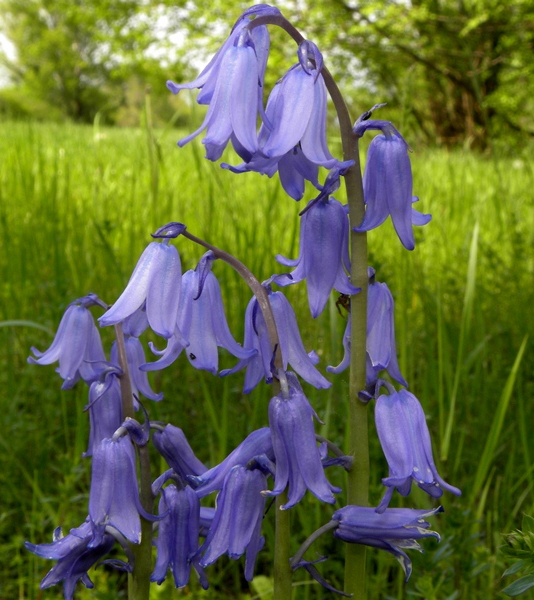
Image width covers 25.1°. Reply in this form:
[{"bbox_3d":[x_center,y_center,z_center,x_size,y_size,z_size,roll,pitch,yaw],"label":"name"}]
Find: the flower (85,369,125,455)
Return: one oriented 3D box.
[{"bbox_3d":[-0.035,0.026,0.268,0.013,0.022,0.013,-1,9,0],"label":"flower"}]

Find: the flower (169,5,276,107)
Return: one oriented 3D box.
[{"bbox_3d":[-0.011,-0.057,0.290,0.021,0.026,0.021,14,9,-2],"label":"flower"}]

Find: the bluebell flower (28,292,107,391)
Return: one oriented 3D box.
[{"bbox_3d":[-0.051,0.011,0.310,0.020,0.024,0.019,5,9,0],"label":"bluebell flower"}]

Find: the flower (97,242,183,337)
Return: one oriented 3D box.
[{"bbox_3d":[-0.029,-0.002,0.272,0.017,0.022,0.016,12,9,-2],"label":"flower"}]

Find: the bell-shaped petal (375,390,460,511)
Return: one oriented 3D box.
[{"bbox_3d":[0.032,0.032,0.262,0.016,0.025,0.016,-11,9,0],"label":"bell-shaped petal"}]

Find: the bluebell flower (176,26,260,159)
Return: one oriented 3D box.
[{"bbox_3d":[-0.011,-0.047,0.276,0.017,0.029,0.016,9,9,-1],"label":"bluebell flower"}]

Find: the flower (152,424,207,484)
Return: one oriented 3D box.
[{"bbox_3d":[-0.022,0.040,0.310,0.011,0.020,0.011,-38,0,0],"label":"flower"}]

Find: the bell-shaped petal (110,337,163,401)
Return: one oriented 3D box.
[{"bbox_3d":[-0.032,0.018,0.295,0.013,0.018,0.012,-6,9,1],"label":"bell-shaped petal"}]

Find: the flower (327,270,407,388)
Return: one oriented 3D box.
[{"bbox_3d":[0.023,0.007,0.276,0.017,0.026,0.017,2,9,0],"label":"flower"}]

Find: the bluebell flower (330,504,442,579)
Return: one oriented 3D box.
[{"bbox_3d":[0.025,0.050,0.253,0.023,0.013,0.013,12,0,0],"label":"bluebell flower"}]

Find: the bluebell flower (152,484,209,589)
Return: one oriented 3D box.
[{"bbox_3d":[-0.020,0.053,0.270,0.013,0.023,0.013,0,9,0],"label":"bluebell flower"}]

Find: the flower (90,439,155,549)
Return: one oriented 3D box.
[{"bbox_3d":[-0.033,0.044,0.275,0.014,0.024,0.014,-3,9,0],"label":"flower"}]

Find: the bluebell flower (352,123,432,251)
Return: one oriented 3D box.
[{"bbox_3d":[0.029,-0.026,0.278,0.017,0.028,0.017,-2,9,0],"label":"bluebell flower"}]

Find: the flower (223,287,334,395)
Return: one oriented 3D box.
[{"bbox_3d":[0.002,0.009,0.273,0.024,0.023,0.020,-3,9,0],"label":"flower"}]

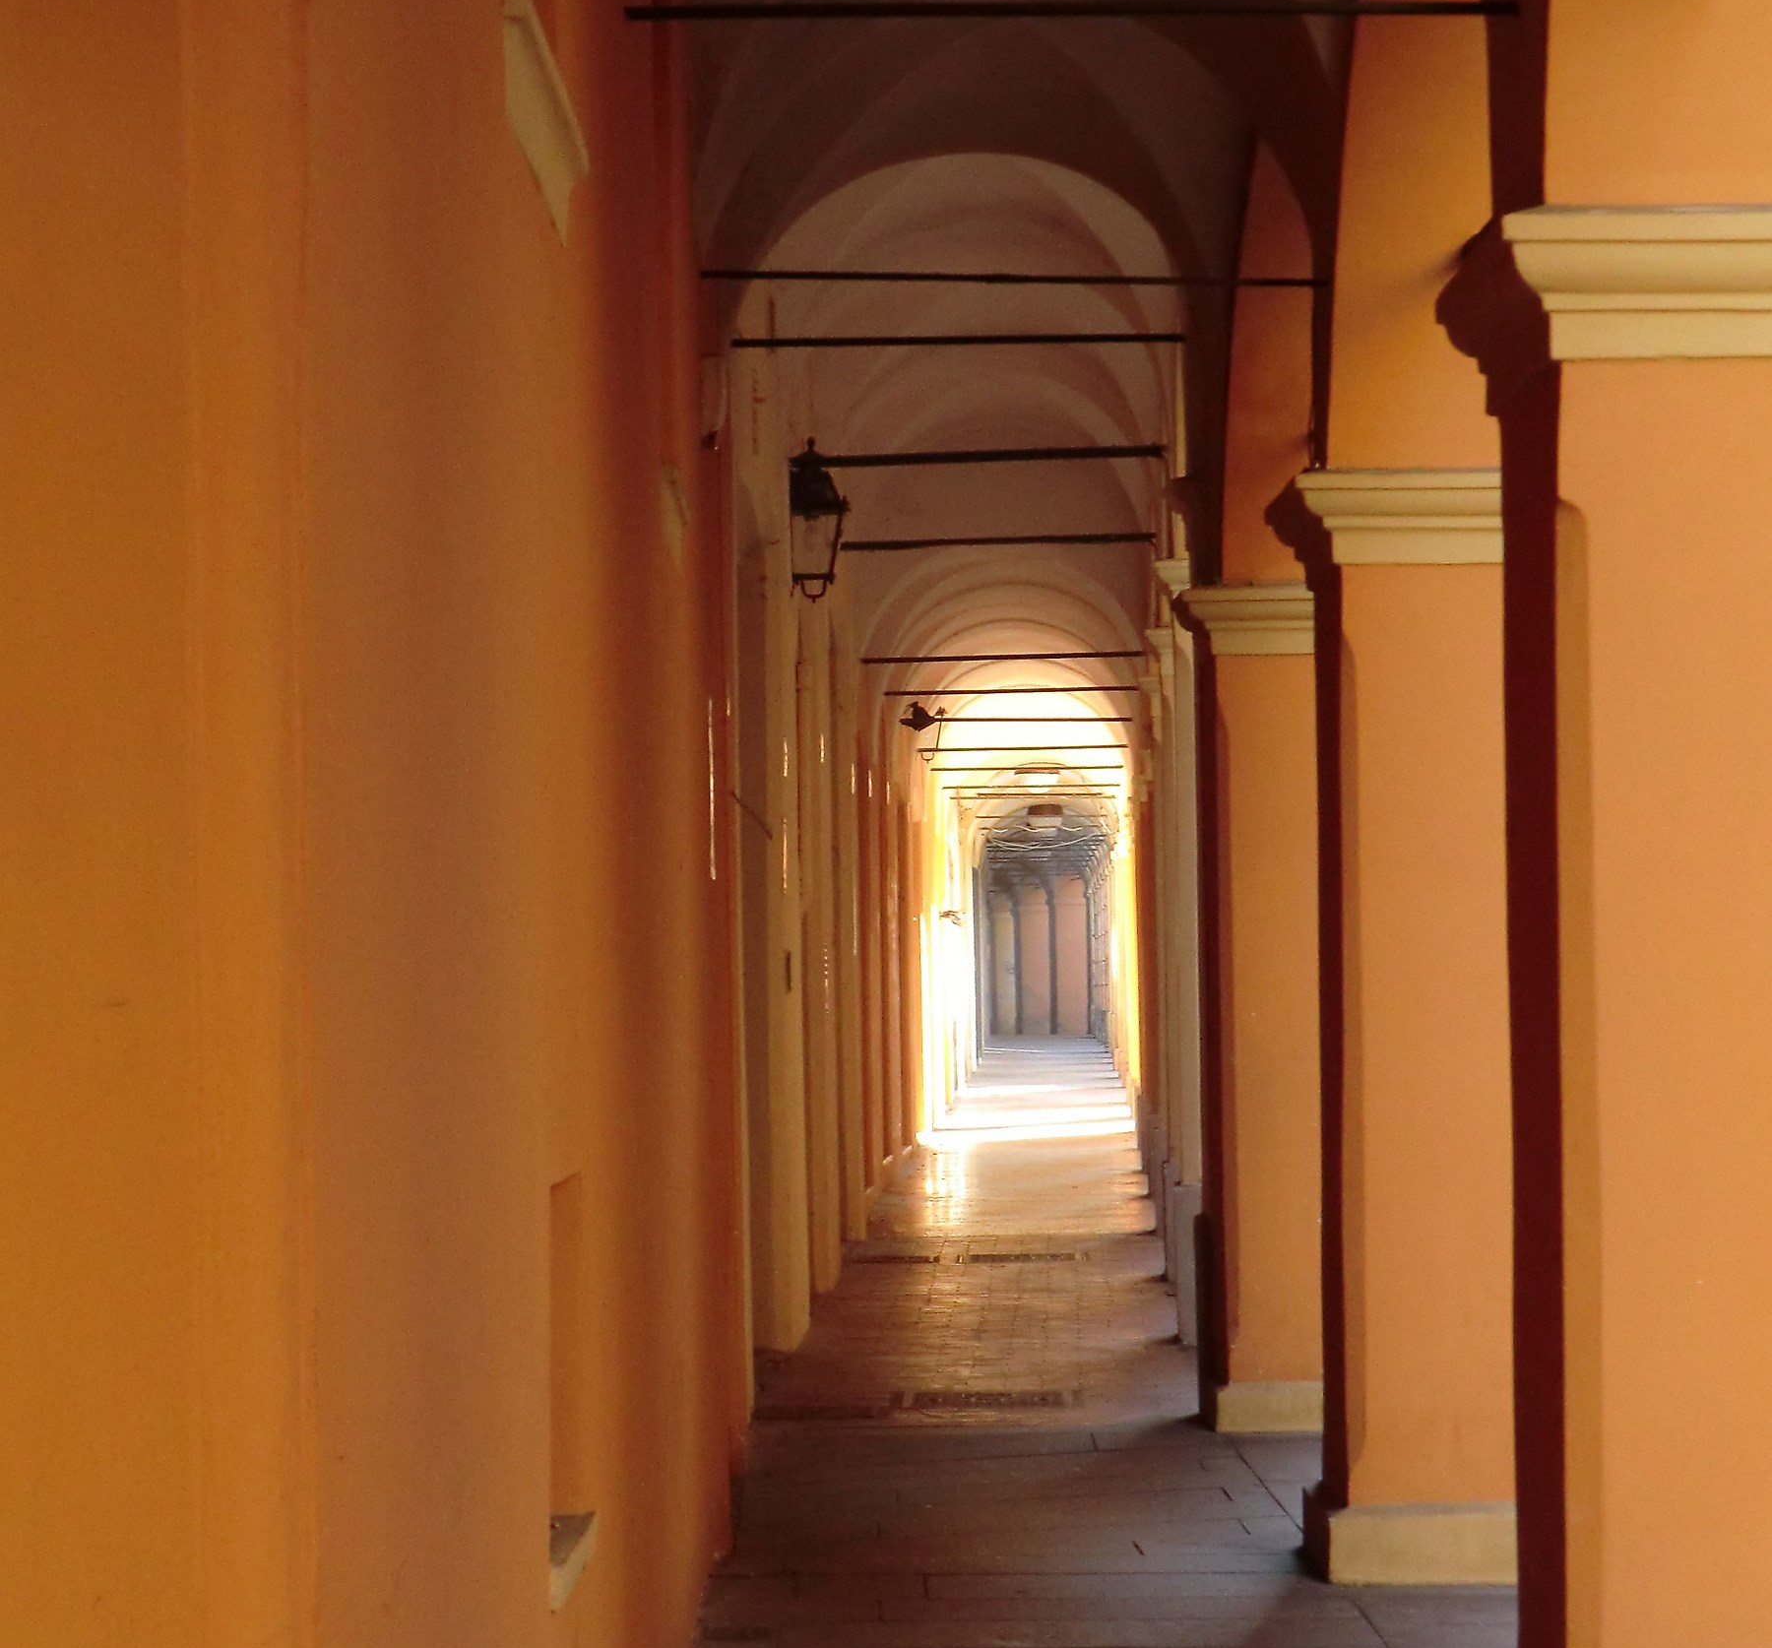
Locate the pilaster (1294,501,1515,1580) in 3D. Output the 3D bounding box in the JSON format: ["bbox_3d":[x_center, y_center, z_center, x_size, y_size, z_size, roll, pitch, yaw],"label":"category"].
[{"bbox_3d":[1.531,0.543,13.950,0.920,2.890,1.020,0,-2,0],"label":"pilaster"}]

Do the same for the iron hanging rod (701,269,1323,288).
[{"bbox_3d":[0.340,-1.465,13.950,1.678,0.023,0.023,1,-2,0],"label":"iron hanging rod"}]

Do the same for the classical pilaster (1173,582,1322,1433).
[{"bbox_3d":[1.487,0.656,18.450,0.920,2.920,1.020,0,-2,0],"label":"classical pilaster"}]

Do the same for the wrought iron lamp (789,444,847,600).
[{"bbox_3d":[-0.345,-1.436,24.525,0.330,0.770,0.330,0,-2,0],"label":"wrought iron lamp"}]

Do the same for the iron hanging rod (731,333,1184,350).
[{"bbox_3d":[0.264,-1.753,18.810,1.647,0.031,0.031,-1,-2,0],"label":"iron hanging rod"}]

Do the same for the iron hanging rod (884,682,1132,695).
[{"bbox_3d":[0.846,-0.921,35.865,1.717,0.028,0.028,-1,-2,2],"label":"iron hanging rod"}]

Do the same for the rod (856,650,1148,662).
[{"bbox_3d":[0.715,-1.014,31.635,1.712,0.031,0.031,-1,-2,2],"label":"rod"}]

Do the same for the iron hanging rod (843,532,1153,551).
[{"bbox_3d":[0.595,-1.485,27.315,1.658,0.044,0.044,-2,-2,2],"label":"iron hanging rod"}]

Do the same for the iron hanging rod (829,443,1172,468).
[{"bbox_3d":[0.418,-1.631,23.040,1.649,0.048,0.048,-2,-2,1],"label":"iron hanging rod"}]

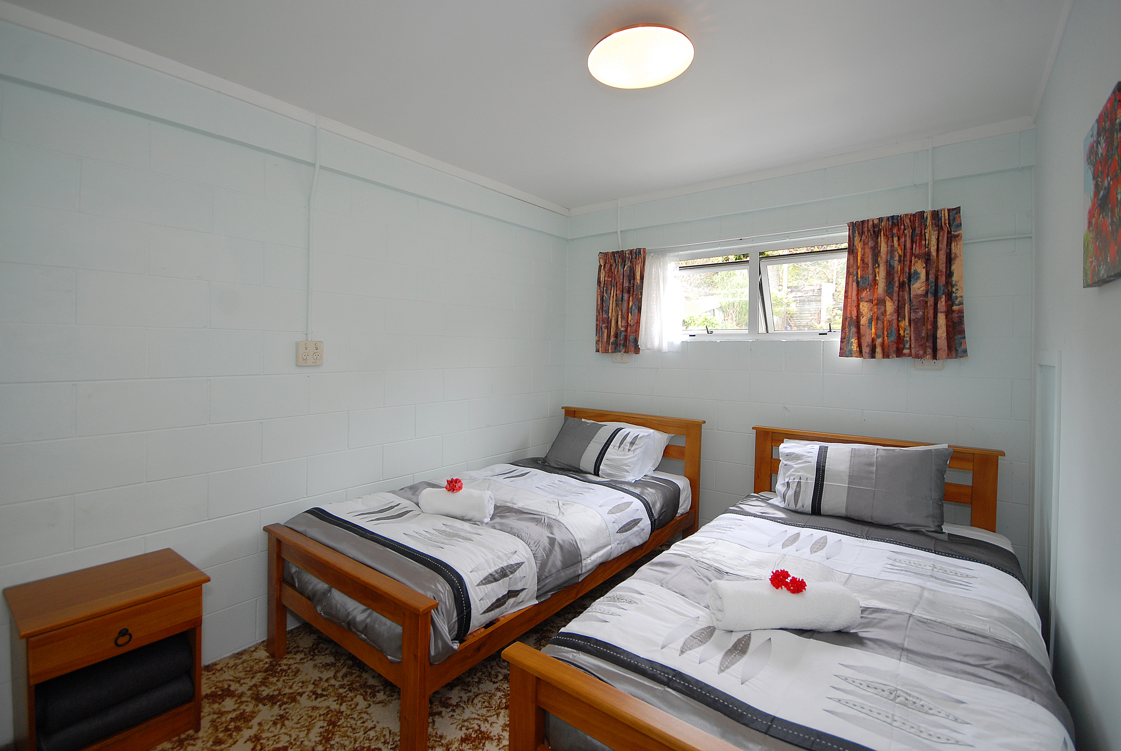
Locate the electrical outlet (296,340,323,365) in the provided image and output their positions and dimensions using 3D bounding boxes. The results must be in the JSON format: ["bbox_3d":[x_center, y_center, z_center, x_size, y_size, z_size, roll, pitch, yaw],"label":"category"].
[{"bbox_3d":[-1.210,-0.105,2.272,0.035,0.115,0.118,2,2,39],"label":"electrical outlet"}]

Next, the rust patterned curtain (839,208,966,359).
[{"bbox_3d":[1.720,-0.442,2.367,0.500,0.705,0.120,2,2,39],"label":"rust patterned curtain"}]

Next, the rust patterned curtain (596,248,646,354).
[{"bbox_3d":[0.426,-0.532,3.419,0.375,0.735,0.110,2,2,39],"label":"rust patterned curtain"}]

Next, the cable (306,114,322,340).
[{"bbox_3d":[-1.187,-0.702,2.261,0.035,1.060,0.055,2,2,39],"label":"cable"}]

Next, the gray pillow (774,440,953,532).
[{"bbox_3d":[1.483,0.522,2.333,0.690,0.410,0.160,2,-32,35],"label":"gray pillow"}]

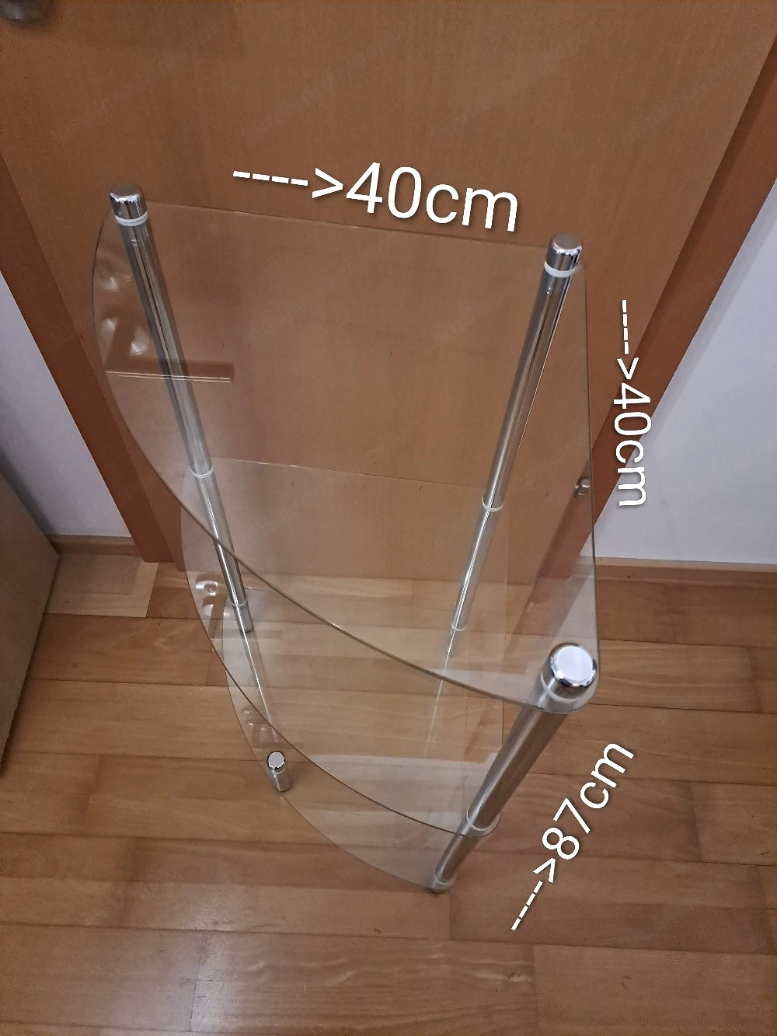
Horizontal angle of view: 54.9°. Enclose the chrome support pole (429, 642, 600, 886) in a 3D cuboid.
[{"bbox_3d":[0.089,0.320,0.779,0.028,0.860,0.028,7,57,2],"label":"chrome support pole"}]

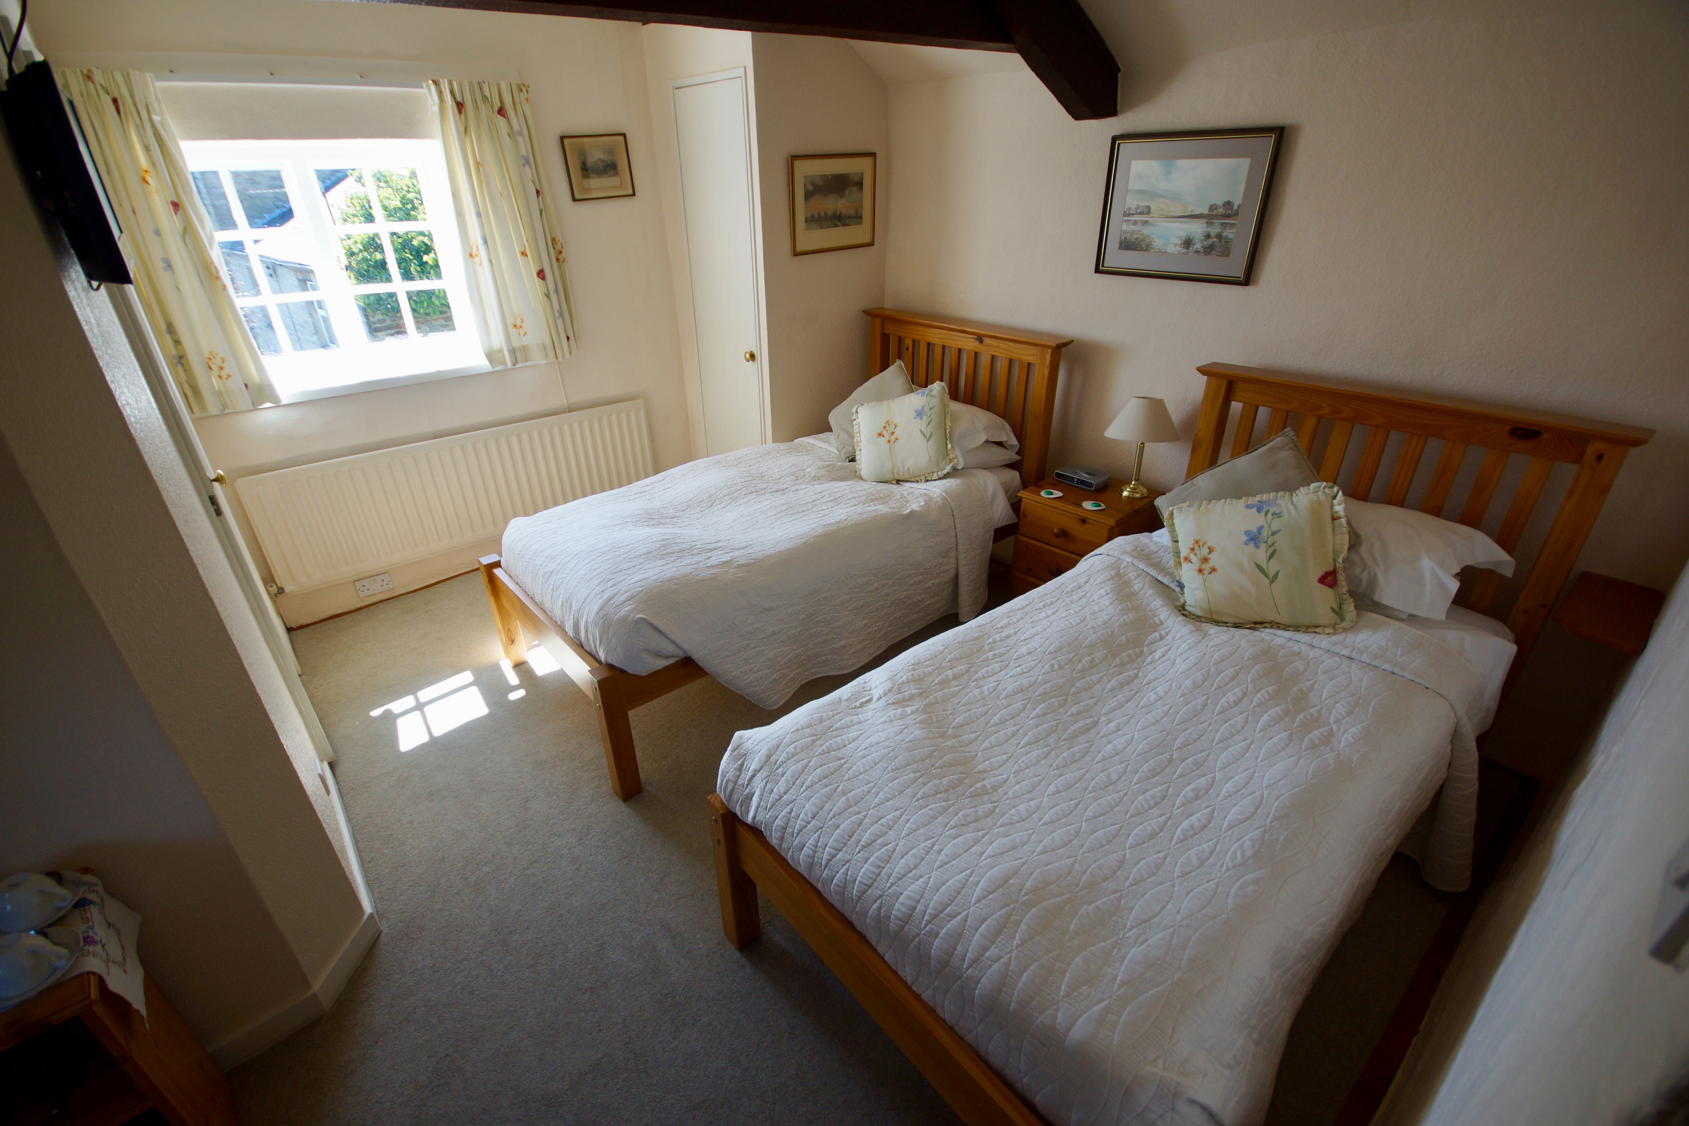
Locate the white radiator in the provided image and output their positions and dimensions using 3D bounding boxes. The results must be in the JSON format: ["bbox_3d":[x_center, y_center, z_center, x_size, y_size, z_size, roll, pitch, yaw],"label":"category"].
[{"bbox_3d":[-1.629,-0.337,3.184,1.621,0.510,0.086,-22,35,-35],"label":"white radiator"}]

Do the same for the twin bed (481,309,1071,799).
[{"bbox_3d":[-0.213,-0.253,2.745,2.045,1.065,1.073,-23,35,-36],"label":"twin bed"}]

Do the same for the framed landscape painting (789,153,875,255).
[{"bbox_3d":[-0.040,-1.548,3.035,0.465,0.371,0.025,-22,35,-35],"label":"framed landscape painting"}]

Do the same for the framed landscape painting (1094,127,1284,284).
[{"bbox_3d":[1.183,-1.253,2.490,0.030,0.465,0.592,-23,35,-36],"label":"framed landscape painting"}]

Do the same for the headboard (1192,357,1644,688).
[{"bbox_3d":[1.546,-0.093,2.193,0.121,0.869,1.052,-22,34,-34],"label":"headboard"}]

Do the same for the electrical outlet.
[{"bbox_3d":[-2.154,0.103,3.227,0.142,0.085,0.015,-23,34,-36],"label":"electrical outlet"}]

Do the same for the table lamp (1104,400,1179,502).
[{"bbox_3d":[1.075,-0.415,2.561,0.253,0.348,0.253,-22,35,-35],"label":"table lamp"}]

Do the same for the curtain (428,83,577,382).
[{"bbox_3d":[-1.447,-1.432,3.073,0.420,1.111,0.110,-23,34,-36],"label":"curtain"}]

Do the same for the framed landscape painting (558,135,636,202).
[{"bbox_3d":[-1.130,-1.829,3.258,0.310,0.250,0.020,-23,34,-36],"label":"framed landscape painting"}]

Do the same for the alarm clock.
[{"bbox_3d":[0.929,-0.340,2.751,0.101,0.040,0.177,-24,36,-37],"label":"alarm clock"}]

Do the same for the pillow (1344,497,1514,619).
[{"bbox_3d":[1.422,-0.099,2.061,0.450,0.175,0.720,-21,34,-34],"label":"pillow"}]

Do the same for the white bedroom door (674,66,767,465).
[{"bbox_3d":[-0.534,-1.051,3.289,0.040,1.985,0.530,-22,35,-35],"label":"white bedroom door"}]

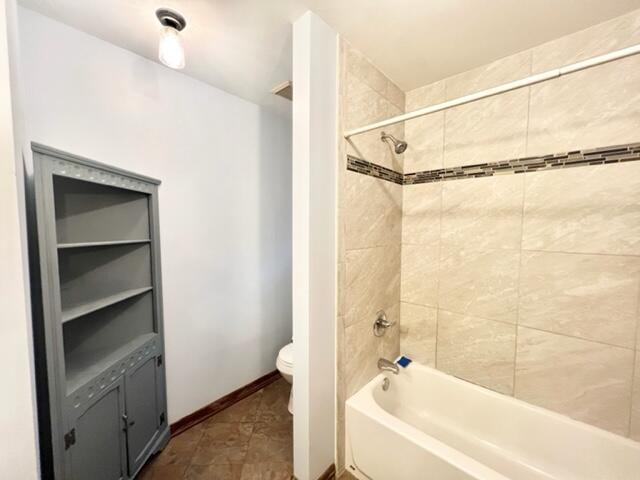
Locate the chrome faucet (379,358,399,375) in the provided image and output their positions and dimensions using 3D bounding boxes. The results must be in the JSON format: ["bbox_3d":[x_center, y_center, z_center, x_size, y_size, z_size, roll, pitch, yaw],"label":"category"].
[{"bbox_3d":[0.481,0.894,1.689,0.135,0.064,0.060,3,5,45],"label":"chrome faucet"}]

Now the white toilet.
[{"bbox_3d":[-0.044,0.996,2.062,0.430,0.750,0.710,3,5,44],"label":"white toilet"}]

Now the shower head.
[{"bbox_3d":[0.490,-0.642,1.574,0.178,0.170,0.085,3,5,45],"label":"shower head"}]

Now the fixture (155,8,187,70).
[{"bbox_3d":[-0.726,-0.982,1.180,0.128,0.203,0.128,3,5,44],"label":"fixture"}]

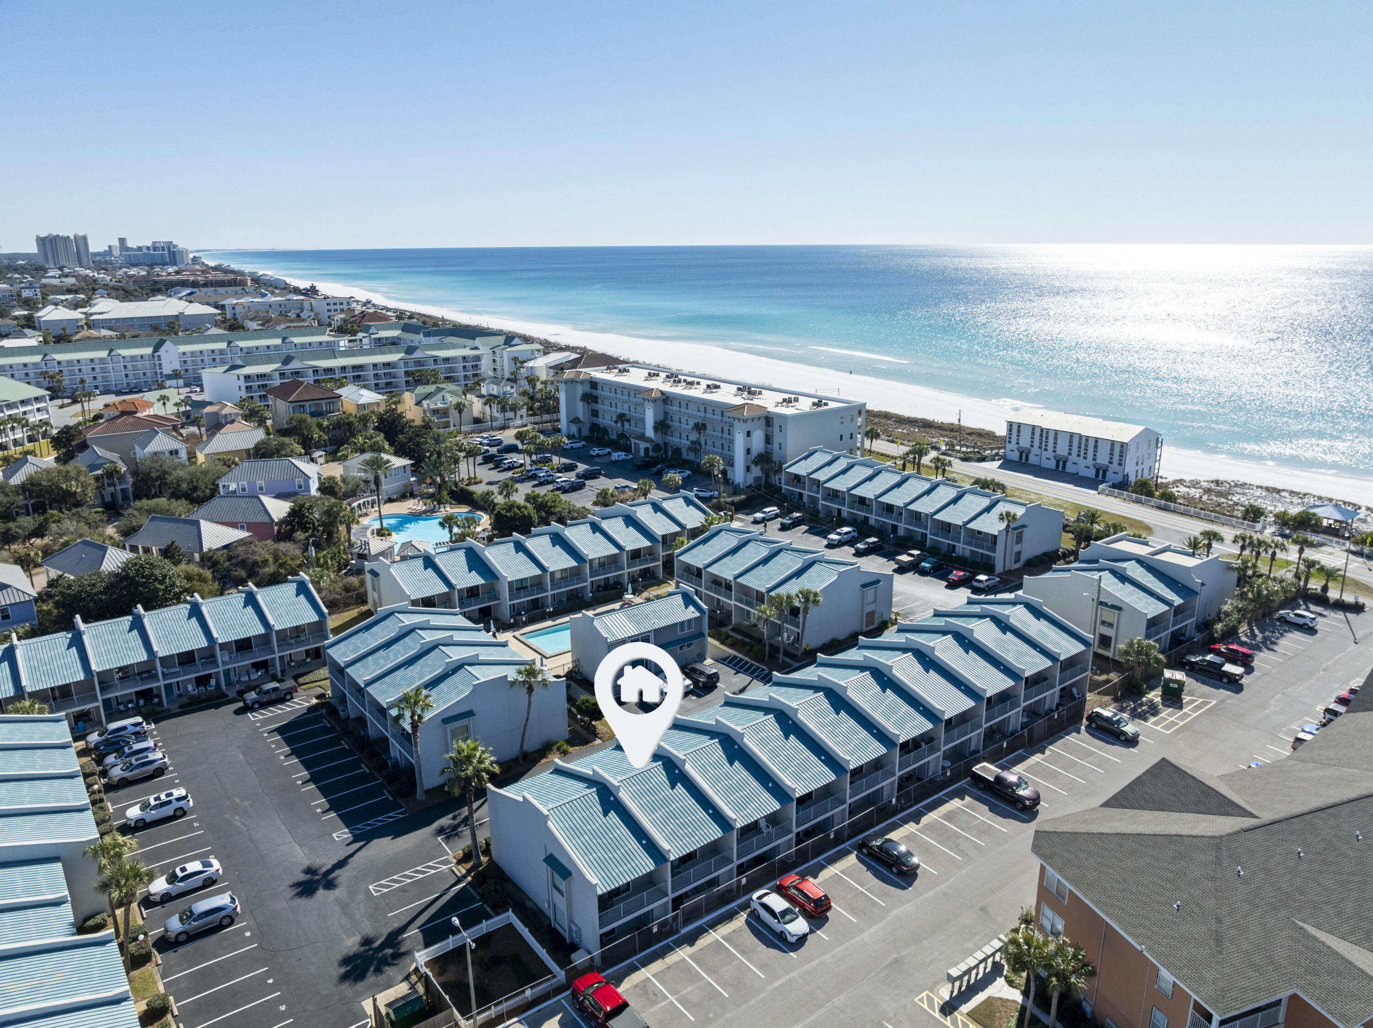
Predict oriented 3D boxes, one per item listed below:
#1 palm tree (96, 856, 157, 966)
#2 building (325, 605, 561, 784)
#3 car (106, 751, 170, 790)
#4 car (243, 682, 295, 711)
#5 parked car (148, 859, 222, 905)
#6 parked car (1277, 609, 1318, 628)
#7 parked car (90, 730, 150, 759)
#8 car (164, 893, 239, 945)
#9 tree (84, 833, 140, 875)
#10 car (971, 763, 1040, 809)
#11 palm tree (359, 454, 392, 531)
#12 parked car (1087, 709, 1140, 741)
[{"bbox_3d":[-35.388,26.101,60.852,3.800,7.800,3.800,-11,19,-33],"label":"palm tree"},{"bbox_3d":[-24.090,16.160,93.470,14.700,8.500,22.600,-12,20,-36],"label":"building"},{"bbox_3d":[-49.108,22.916,85.304,4.800,1.680,1.900,-11,19,-32],"label":"car"},{"bbox_3d":[-43.100,18.570,98.590,5.390,1.800,1.890,-12,19,-35],"label":"car"},{"bbox_3d":[-37.195,27.134,70.692,4.880,1.450,1.860,-11,19,-34],"label":"parked car"},{"bbox_3d":[73.709,12.485,114.644,1.820,1.620,4.300,-11,19,-34],"label":"parked car"},{"bbox_3d":[-52.908,21.939,89.189,4.600,1.470,1.820,-11,19,-32],"label":"parked car"},{"bbox_3d":[-33.330,27.690,65.310,4.800,1.610,1.900,-12,19,-35],"label":"car"},{"bbox_3d":[-37.810,25.040,63.230,3.700,7.900,3.700,0,16,0],"label":"tree"},{"bbox_3d":[25.990,21.880,77.020,2.030,1.920,5.850,-12,20,-36],"label":"car"},{"bbox_3d":[-49.710,-3.200,153.760,5.300,12.300,5.300,0,16,0],"label":"palm tree"},{"bbox_3d":[38.780,19.032,86.473,1.830,1.650,4.760,-12,20,-35],"label":"parked car"}]

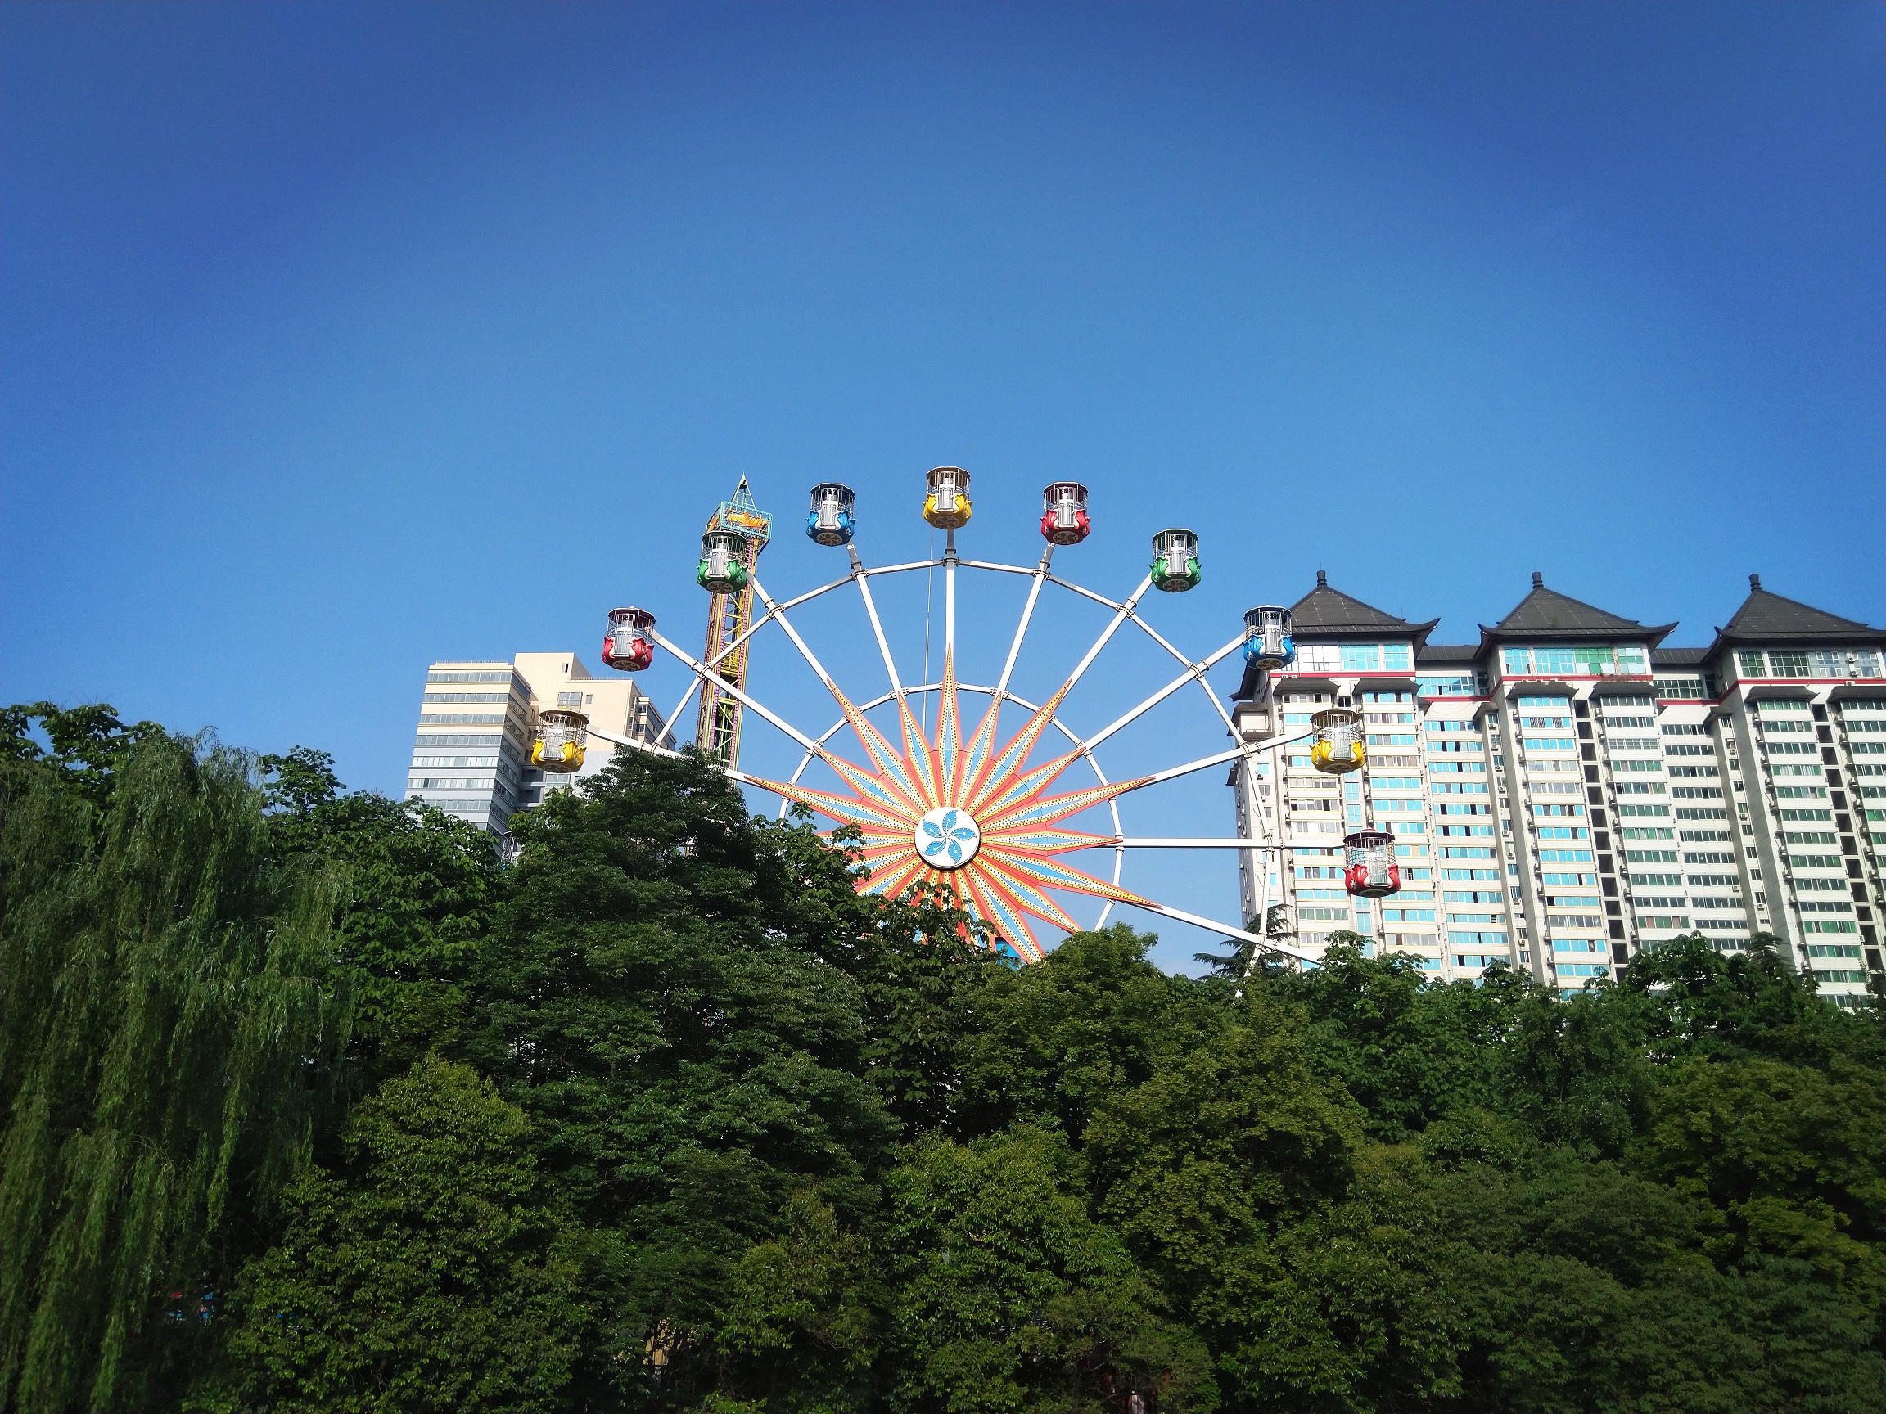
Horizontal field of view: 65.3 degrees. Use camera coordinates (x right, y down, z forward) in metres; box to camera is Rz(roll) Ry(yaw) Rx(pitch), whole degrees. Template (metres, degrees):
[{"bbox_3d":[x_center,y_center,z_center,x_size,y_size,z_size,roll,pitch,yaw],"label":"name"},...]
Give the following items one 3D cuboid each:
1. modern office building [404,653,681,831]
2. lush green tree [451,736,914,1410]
[{"bbox_3d":[-60.720,39.321,213.098,27.448,97.628,36.660,0,-23,4],"label":"modern office building"},{"bbox_3d":[-7.056,8.955,38.184,11.700,17.000,11.200,0,-23,4],"label":"lush green tree"}]

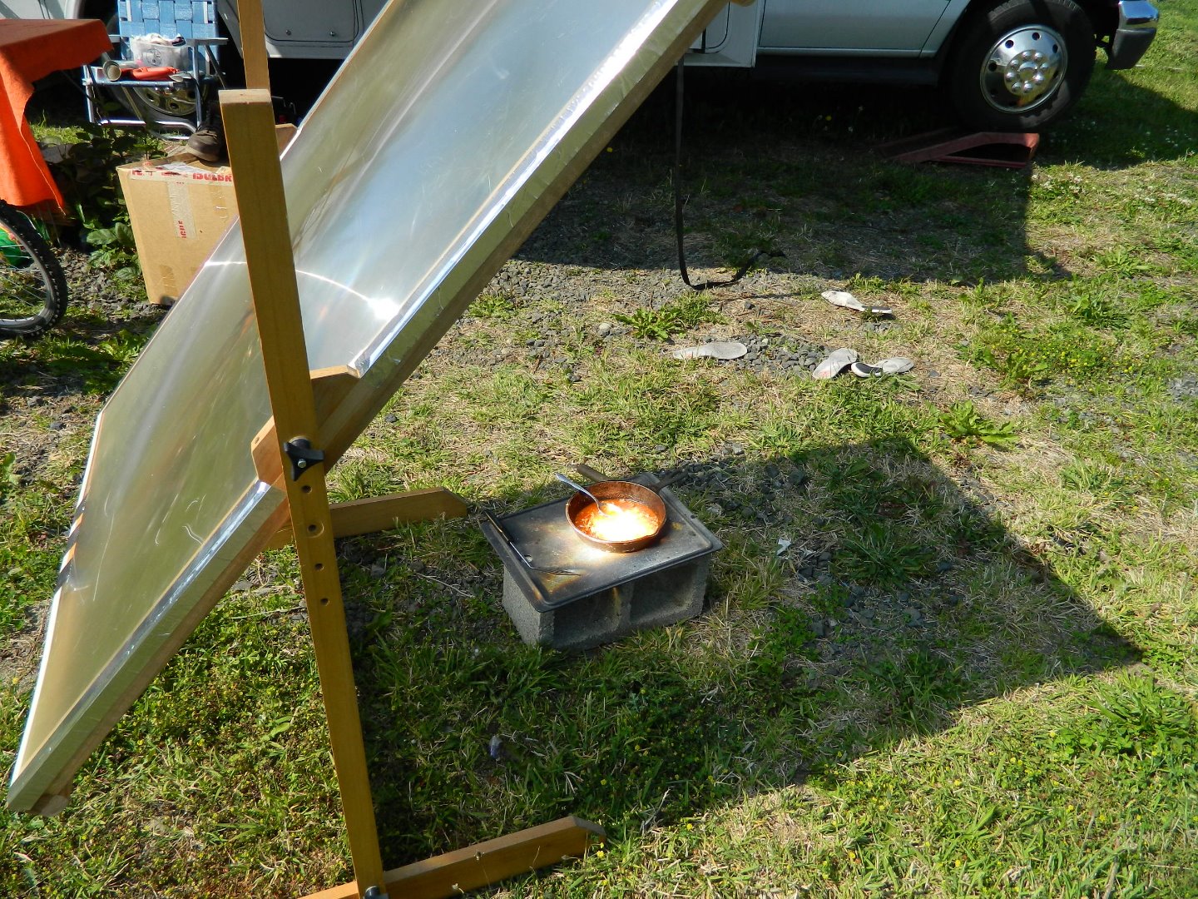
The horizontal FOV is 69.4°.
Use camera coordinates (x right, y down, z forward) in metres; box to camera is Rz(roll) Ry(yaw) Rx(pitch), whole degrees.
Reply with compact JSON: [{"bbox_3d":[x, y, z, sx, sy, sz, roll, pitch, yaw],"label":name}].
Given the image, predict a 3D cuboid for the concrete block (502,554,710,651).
[{"bbox_3d":[0.014,0.286,1.895,0.395,0.190,0.193,-14,37,-23],"label":"concrete block"}]

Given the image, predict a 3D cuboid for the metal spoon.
[{"bbox_3d":[-0.023,0.104,1.917,0.191,0.028,0.040,34,43,19],"label":"metal spoon"}]

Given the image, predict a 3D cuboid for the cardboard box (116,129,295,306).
[{"bbox_3d":[-1.373,-0.836,3.244,0.550,0.490,0.400,5,34,4],"label":"cardboard box"}]

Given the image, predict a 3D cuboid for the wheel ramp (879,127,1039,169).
[{"bbox_3d":[2.126,-1.837,5.141,0.803,0.200,0.270,6,34,6],"label":"wheel ramp"}]

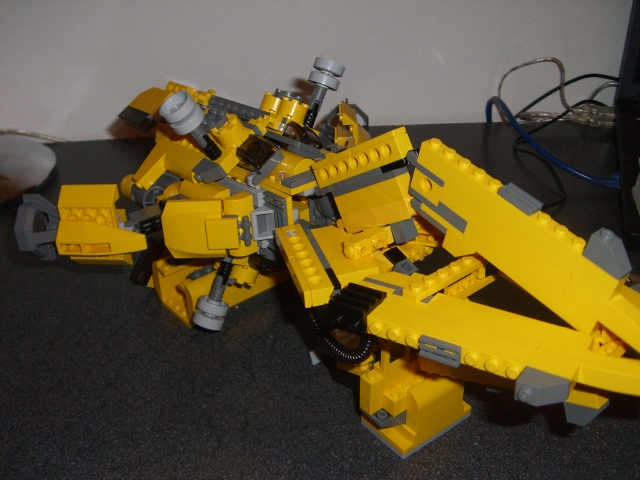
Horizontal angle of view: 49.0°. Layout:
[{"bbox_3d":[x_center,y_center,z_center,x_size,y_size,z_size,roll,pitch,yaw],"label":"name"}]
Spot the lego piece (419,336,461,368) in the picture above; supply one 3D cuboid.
[{"bbox_3d":[0.046,0.042,0.267,0.016,0.008,0.003,15,31,29],"label":"lego piece"}]

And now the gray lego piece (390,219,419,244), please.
[{"bbox_3d":[0.034,-0.004,0.278,0.009,0.008,0.007,-19,2,-26],"label":"gray lego piece"}]

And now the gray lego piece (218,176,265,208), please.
[{"bbox_3d":[-0.042,-0.025,0.375,0.034,0.009,0.005,22,36,38],"label":"gray lego piece"}]

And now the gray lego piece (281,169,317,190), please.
[{"bbox_3d":[-0.011,-0.032,0.362,0.016,0.004,0.008,-25,37,-34],"label":"gray lego piece"}]

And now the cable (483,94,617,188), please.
[{"bbox_3d":[0.218,-0.097,0.676,0.034,0.036,0.205,-8,28,-11],"label":"cable"}]

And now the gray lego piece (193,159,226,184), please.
[{"bbox_3d":[-0.058,-0.035,0.370,0.016,0.008,0.011,21,62,42],"label":"gray lego piece"}]

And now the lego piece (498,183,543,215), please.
[{"bbox_3d":[0.078,-0.016,0.274,0.008,0.003,0.016,-26,54,-35],"label":"lego piece"}]

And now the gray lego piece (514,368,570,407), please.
[{"bbox_3d":[0.078,0.053,0.245,0.016,0.008,0.011,15,31,29],"label":"gray lego piece"}]

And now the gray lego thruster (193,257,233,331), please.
[{"bbox_3d":[-0.060,0.031,0.404,0.018,0.041,0.018,16,22,-7],"label":"gray lego thruster"}]

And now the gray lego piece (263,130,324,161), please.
[{"bbox_3d":[-0.014,-0.051,0.380,0.007,0.006,0.047,-25,37,-34],"label":"gray lego piece"}]

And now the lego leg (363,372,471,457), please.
[{"bbox_3d":[0.049,0.076,0.349,0.047,0.035,0.031,-23,36,-30],"label":"lego leg"}]

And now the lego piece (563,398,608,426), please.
[{"bbox_3d":[0.095,0.061,0.250,0.008,0.009,0.013,-23,17,-36],"label":"lego piece"}]

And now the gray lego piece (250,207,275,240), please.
[{"bbox_3d":[-0.028,-0.009,0.352,0.010,0.016,0.008,-5,24,-4],"label":"gray lego piece"}]

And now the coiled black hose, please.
[{"bbox_3d":[0.009,0.041,0.303,0.030,0.025,0.011,1,28,6],"label":"coiled black hose"}]

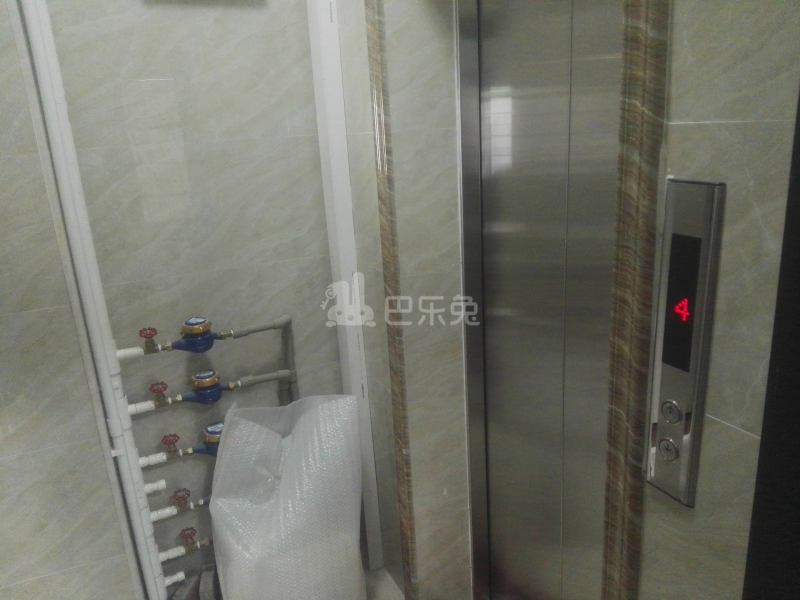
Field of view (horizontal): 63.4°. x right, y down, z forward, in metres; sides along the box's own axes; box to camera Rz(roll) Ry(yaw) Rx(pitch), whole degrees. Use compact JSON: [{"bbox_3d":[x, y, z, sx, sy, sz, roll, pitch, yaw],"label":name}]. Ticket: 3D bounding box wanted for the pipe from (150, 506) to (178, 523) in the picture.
[{"bbox_3d":[-0.750,0.680,2.062,0.082,0.028,0.028,-10,18,-23],"label":"pipe"}]

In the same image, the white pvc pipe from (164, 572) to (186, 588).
[{"bbox_3d":[-0.740,0.919,2.129,0.064,0.027,0.027,-10,18,-23],"label":"white pvc pipe"}]

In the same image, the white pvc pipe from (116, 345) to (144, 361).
[{"bbox_3d":[-0.753,0.149,1.811,0.072,0.031,0.031,-11,18,-25],"label":"white pvc pipe"}]

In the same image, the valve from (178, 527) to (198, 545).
[{"bbox_3d":[-0.691,0.769,2.114,0.053,0.037,0.053,-10,18,-23],"label":"valve"}]

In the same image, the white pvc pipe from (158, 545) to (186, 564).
[{"bbox_3d":[-0.704,0.785,2.002,0.080,0.029,0.029,-11,18,-25],"label":"white pvc pipe"}]

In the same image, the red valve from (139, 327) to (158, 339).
[{"bbox_3d":[-0.708,0.092,1.821,0.050,0.017,0.050,-11,18,-25],"label":"red valve"}]

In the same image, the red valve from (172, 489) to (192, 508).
[{"bbox_3d":[-0.701,0.636,2.075,0.053,0.040,0.053,-10,18,-23],"label":"red valve"}]

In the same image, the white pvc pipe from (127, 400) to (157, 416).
[{"bbox_3d":[-0.740,0.311,1.860,0.073,0.030,0.030,-11,18,-25],"label":"white pvc pipe"}]

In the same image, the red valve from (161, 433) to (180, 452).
[{"bbox_3d":[-0.715,0.444,2.017,0.053,0.040,0.053,-10,18,-23],"label":"red valve"}]

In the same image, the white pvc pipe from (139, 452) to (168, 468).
[{"bbox_3d":[-0.727,0.469,1.908,0.078,0.030,0.030,-11,18,-25],"label":"white pvc pipe"}]

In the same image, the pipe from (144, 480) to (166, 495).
[{"bbox_3d":[-0.729,0.554,1.929,0.060,0.028,0.028,-11,18,-25],"label":"pipe"}]

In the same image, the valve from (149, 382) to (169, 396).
[{"bbox_3d":[-0.733,0.272,1.964,0.053,0.030,0.053,-10,18,-23],"label":"valve"}]

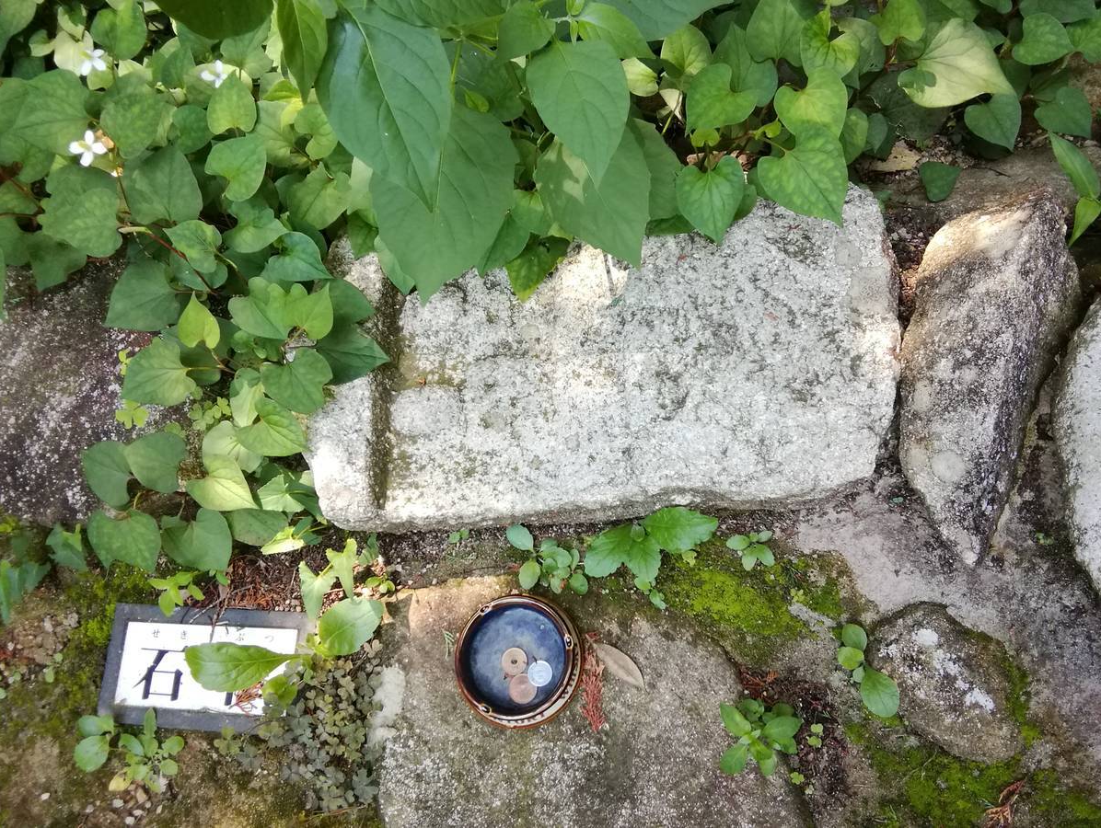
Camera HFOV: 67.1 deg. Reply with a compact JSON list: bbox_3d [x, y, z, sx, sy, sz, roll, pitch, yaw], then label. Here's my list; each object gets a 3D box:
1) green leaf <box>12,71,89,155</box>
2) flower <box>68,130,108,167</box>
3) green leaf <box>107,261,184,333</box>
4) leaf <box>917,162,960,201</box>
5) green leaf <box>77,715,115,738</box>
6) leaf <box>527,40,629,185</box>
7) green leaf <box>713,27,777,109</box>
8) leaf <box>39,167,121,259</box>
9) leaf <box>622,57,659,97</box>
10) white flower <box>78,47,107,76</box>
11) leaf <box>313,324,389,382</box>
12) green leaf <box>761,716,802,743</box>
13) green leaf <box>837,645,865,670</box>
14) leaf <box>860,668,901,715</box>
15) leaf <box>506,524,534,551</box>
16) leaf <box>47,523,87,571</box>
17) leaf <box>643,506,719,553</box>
[{"bbox_3d":[-0.440,-0.265,0.730,0.073,0.015,0.080,-6,82,5],"label":"green leaf"},{"bbox_3d":[-0.401,-0.231,0.720,0.032,0.017,0.032,11,80,-1],"label":"flower"},{"bbox_3d":[-0.365,-0.106,0.745,0.072,0.013,0.065,-28,79,-5],"label":"green leaf"},{"bbox_3d":[0.381,-0.228,0.815,0.040,0.010,0.045,8,79,3],"label":"leaf"},{"bbox_3d":[-0.372,0.256,0.680,0.030,0.008,0.019,-8,78,-1],"label":"green leaf"},{"bbox_3d":[0.021,-0.233,0.640,0.077,0.022,0.116,-17,87,-1],"label":"leaf"},{"bbox_3d":[0.165,-0.297,0.710,0.059,0.014,0.071,2,89,11],"label":"green leaf"},{"bbox_3d":[-0.431,-0.185,0.760,0.072,0.017,0.086,-7,82,-4],"label":"leaf"},{"bbox_3d":[0.084,-0.325,0.800,0.045,0.012,0.036,7,95,4],"label":"leaf"},{"bbox_3d":[-0.411,-0.317,0.745,0.029,0.016,0.029,11,81,-1],"label":"white flower"},{"bbox_3d":[-0.173,-0.052,0.715,0.072,0.014,0.053,12,79,5],"label":"leaf"},{"bbox_3d":[0.177,0.242,0.638,0.032,0.008,0.018,-20,71,6],"label":"green leaf"},{"bbox_3d":[0.234,0.189,0.645,0.022,0.006,0.017,-20,71,6],"label":"green leaf"},{"bbox_3d":[0.267,0.224,0.670,0.029,0.008,0.043,-25,79,-4],"label":"leaf"},{"bbox_3d":[-0.026,0.108,0.720,0.032,0.006,0.017,41,82,8],"label":"leaf"},{"bbox_3d":[-0.434,0.120,0.745,0.032,0.012,0.046,-27,79,-3],"label":"leaf"},{"bbox_3d":[0.107,0.095,0.685,0.064,0.011,0.038,-7,75,7],"label":"leaf"}]

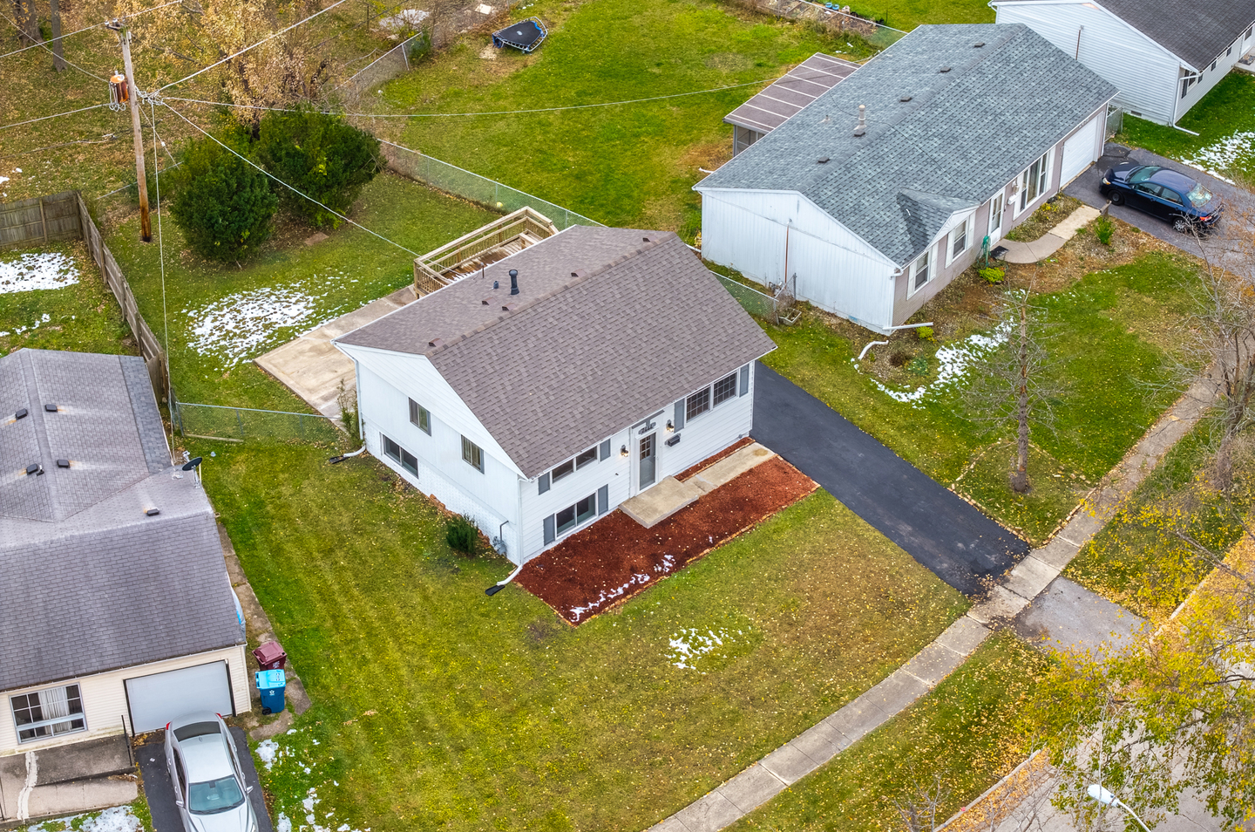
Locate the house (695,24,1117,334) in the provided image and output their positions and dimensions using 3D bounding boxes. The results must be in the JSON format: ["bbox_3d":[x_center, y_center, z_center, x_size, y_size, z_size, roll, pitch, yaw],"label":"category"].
[{"bbox_3d":[10.139,-9.280,90.468,8.498,4.229,14.799,24,43,29],"label":"house"}]

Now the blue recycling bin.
[{"bbox_3d":[-9.840,7.687,70.370,0.800,1.060,0.680,-5,37,-6],"label":"blue recycling bin"}]

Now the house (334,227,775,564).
[{"bbox_3d":[-2.210,-1.456,78.751,9.928,5.719,9.382,-28,45,-32],"label":"house"}]

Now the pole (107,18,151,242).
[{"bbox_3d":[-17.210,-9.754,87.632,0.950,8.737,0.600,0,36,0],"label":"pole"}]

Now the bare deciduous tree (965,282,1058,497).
[{"bbox_3d":[11.608,-0.721,75.990,3.000,7.623,3.000,0,36,0],"label":"bare deciduous tree"}]

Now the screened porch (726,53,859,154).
[{"bbox_3d":[6.462,-10.876,94.046,2.656,2.600,6.200,24,43,29],"label":"screened porch"}]

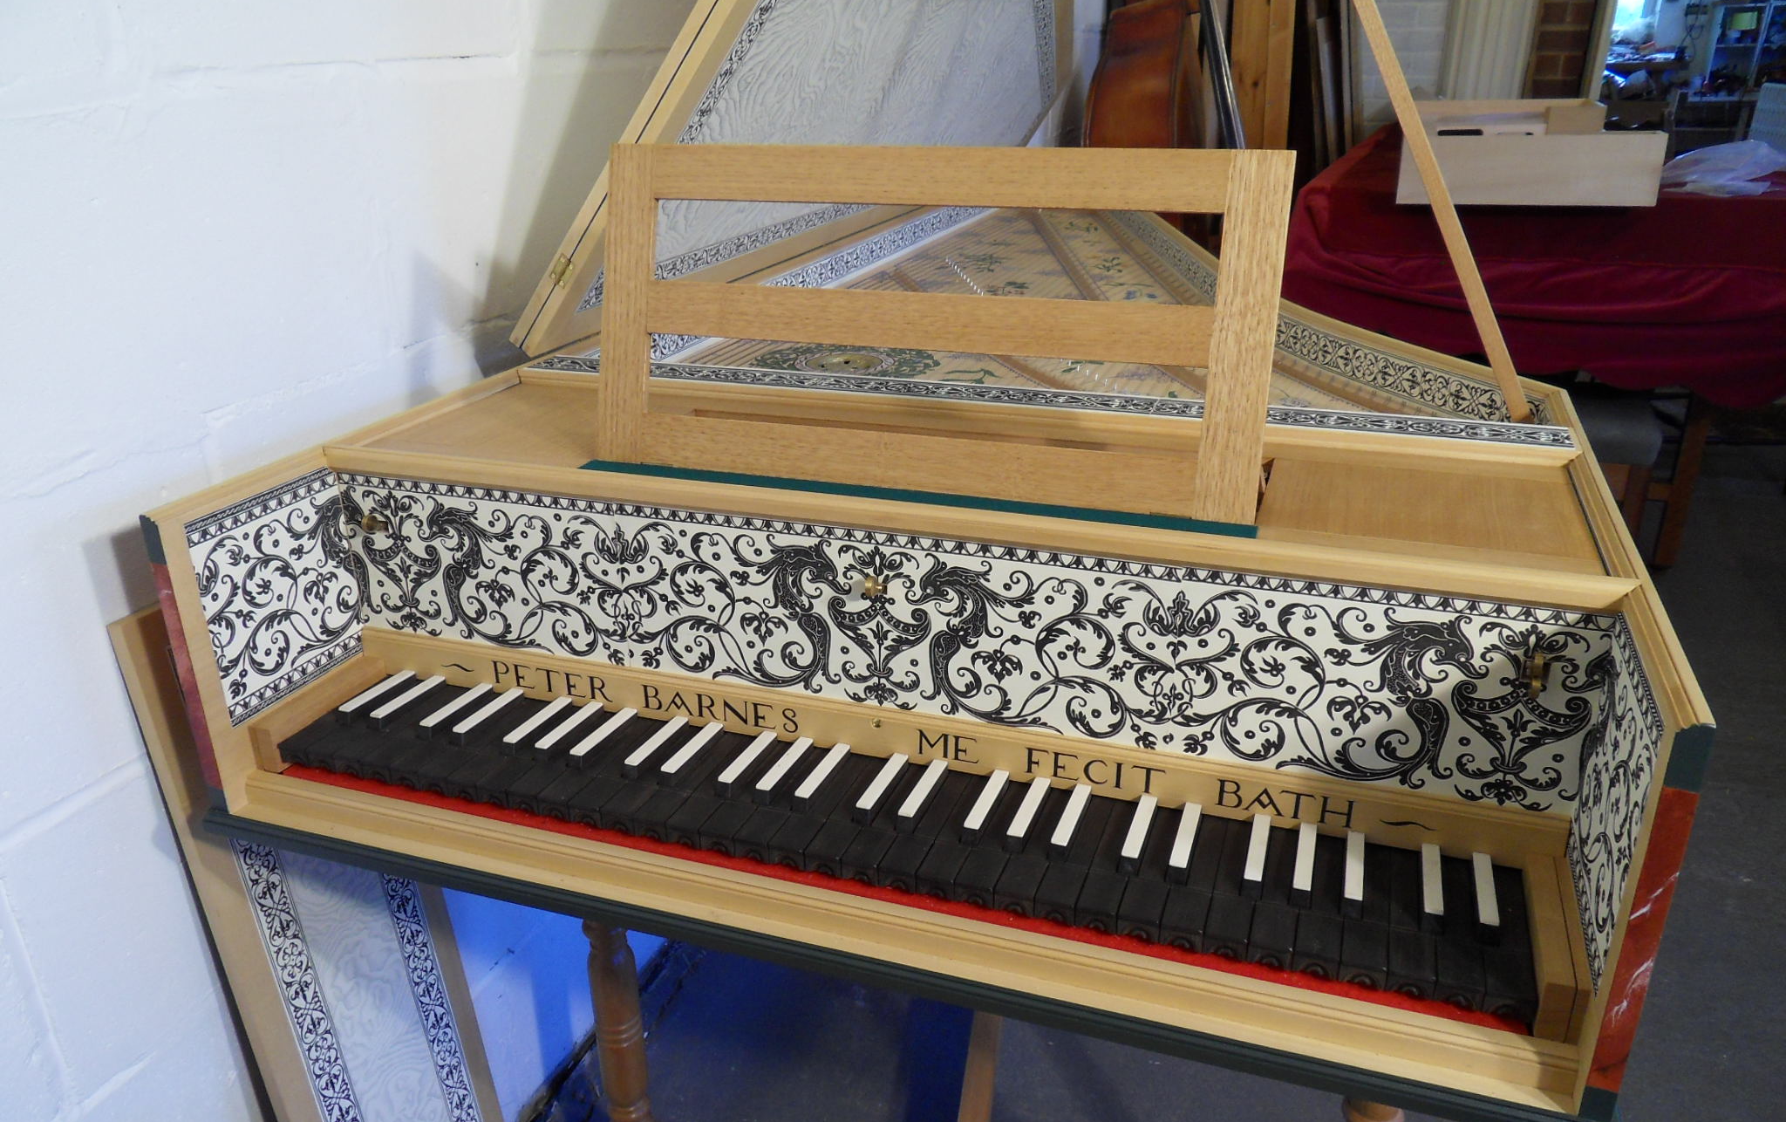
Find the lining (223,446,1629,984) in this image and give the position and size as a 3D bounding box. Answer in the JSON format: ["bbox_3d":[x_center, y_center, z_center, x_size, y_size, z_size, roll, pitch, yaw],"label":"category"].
[{"bbox_3d":[-0.039,0.070,0.736,0.825,0.145,0.125,7,23,19],"label":"lining"}]

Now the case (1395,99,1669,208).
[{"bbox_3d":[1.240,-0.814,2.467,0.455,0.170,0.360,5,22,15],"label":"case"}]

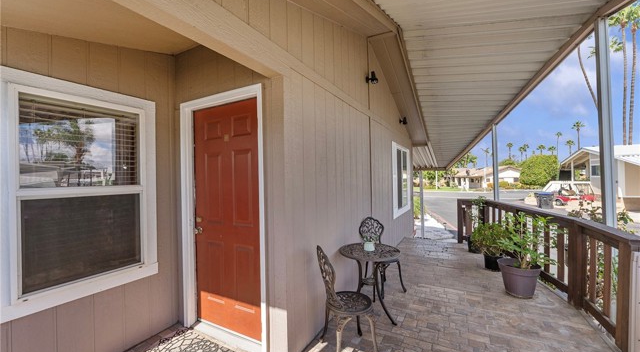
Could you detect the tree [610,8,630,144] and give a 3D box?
[{"bbox_3d":[46.450,-11.811,38.000,2.600,27.869,2.600,-2,-1,27],"label":"tree"}]

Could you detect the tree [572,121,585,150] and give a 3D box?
[{"bbox_3d":[83.249,-7.746,80.000,2.800,19.570,2.800,-2,-1,27],"label":"tree"}]

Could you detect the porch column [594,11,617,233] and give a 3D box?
[{"bbox_3d":[2.991,0.043,2.599,0.080,3.300,0.080,-2,-1,27],"label":"porch column"}]

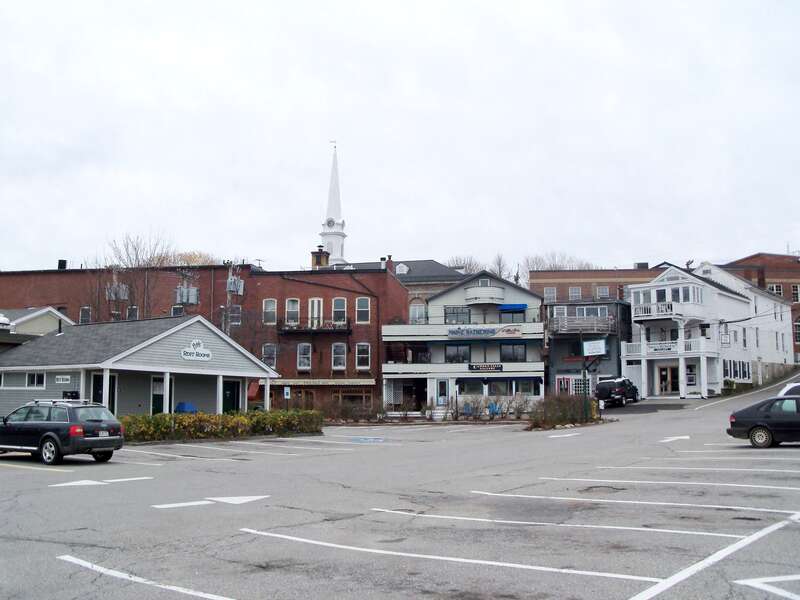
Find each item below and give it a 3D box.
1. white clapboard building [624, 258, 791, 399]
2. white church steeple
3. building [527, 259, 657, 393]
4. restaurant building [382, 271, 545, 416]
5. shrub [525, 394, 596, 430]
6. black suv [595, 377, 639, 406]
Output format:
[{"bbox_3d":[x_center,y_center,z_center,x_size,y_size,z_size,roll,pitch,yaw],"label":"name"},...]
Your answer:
[{"bbox_3d":[26.284,2.522,68.769,6.700,11.400,25.100,-5,-8,38],"label":"white clapboard building"},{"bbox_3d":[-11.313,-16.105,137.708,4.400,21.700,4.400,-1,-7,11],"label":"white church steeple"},{"bbox_3d":[17.236,2.800,69.631,11.500,11.800,16.000,-1,-7,5],"label":"building"},{"bbox_3d":[5.079,3.731,65.750,11.800,11.100,12.500,0,-7,4],"label":"restaurant building"},{"bbox_3d":[7.204,4.873,35.879,2.900,1.500,2.000,-1,-7,7],"label":"shrub"},{"bbox_3d":[14.511,6.160,53.849,1.800,1.750,4.500,-4,-8,31],"label":"black suv"}]

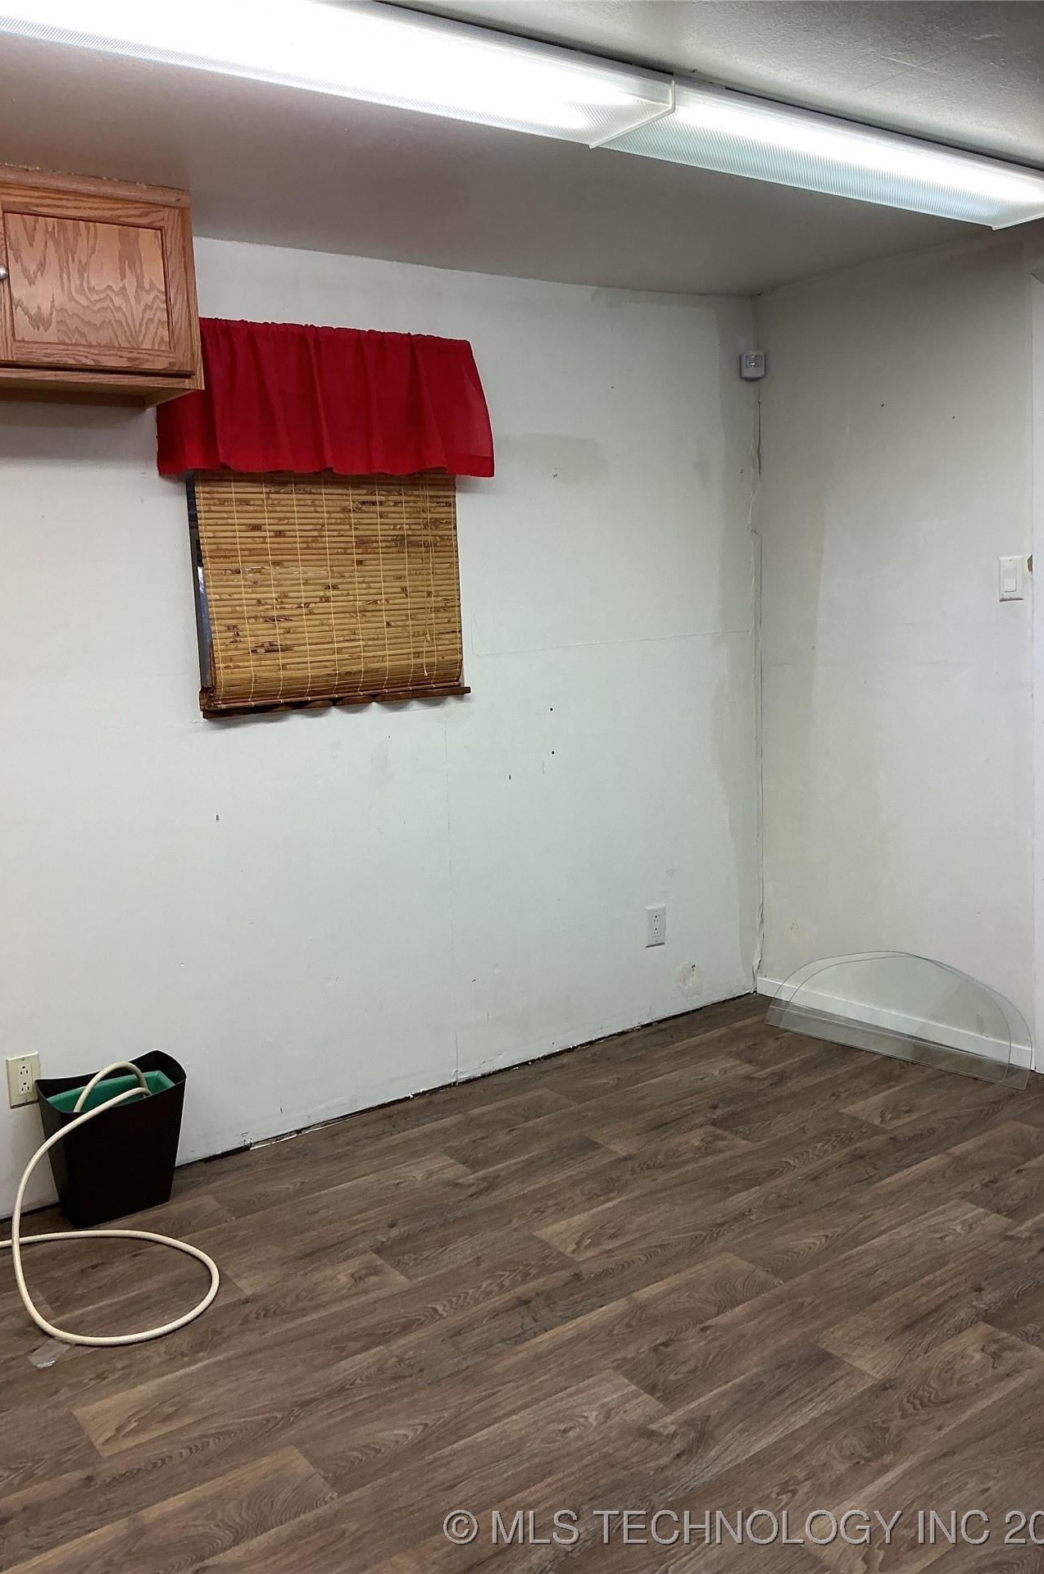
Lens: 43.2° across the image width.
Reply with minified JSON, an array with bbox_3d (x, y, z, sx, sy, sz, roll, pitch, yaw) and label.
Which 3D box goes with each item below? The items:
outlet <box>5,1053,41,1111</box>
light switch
[{"bbox_3d":[-1.123,0.665,2.978,0.070,0.115,0.009,-9,11,-34],"label":"outlet"},{"bbox_3d":[1.268,-0.539,3.421,0.010,0.115,0.070,-9,11,-36],"label":"light switch"}]

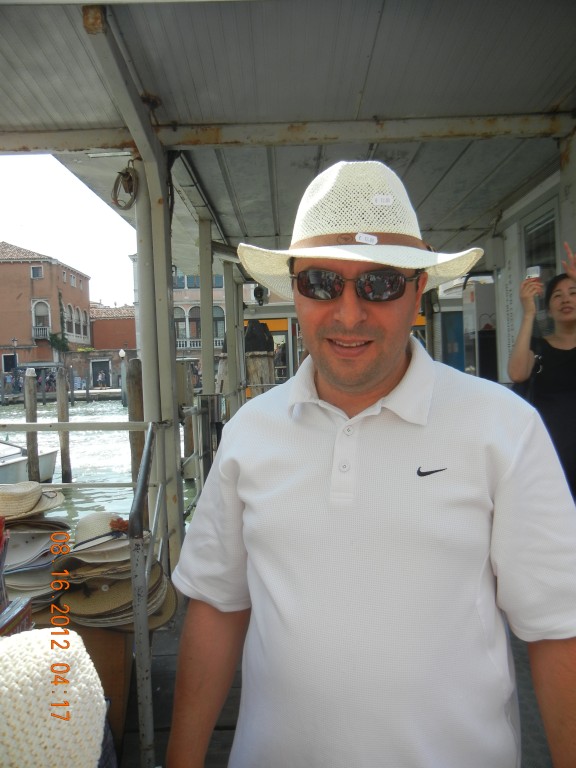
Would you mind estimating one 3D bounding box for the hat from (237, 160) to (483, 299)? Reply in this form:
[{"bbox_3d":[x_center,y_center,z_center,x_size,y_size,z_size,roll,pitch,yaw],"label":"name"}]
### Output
[{"bbox_3d":[0.097,-0.212,0.900,0.330,0.160,0.360,1,0,7],"label":"hat"}]

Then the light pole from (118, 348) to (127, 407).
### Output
[{"bbox_3d":[-11.189,-0.440,45.000,0.420,3.900,0.420,-1,1,0],"label":"light pole"}]

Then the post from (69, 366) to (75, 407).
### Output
[{"bbox_3d":[-14.893,0.173,46.000,0.250,2.800,0.250,-1,1,0],"label":"post"}]

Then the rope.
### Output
[{"bbox_3d":[-0.872,-1.059,3.550,0.145,0.265,0.090,-1,1,-11],"label":"rope"}]

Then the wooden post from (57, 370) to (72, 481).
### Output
[{"bbox_3d":[-4.758,0.885,14.200,0.240,2.500,0.240,-2,1,0],"label":"wooden post"}]

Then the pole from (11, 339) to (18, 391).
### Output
[{"bbox_3d":[-23.422,-1.584,57.000,0.500,4.600,0.500,-1,1,0],"label":"pole"}]

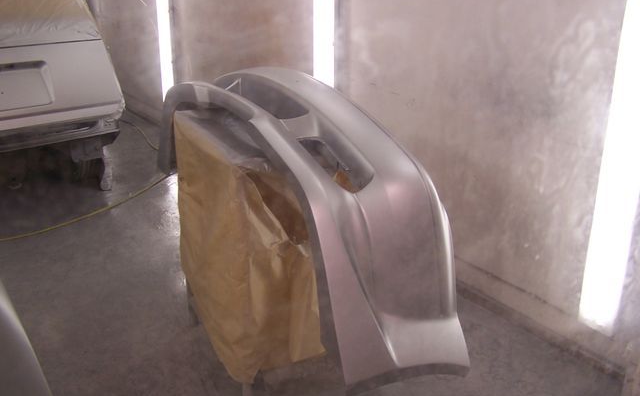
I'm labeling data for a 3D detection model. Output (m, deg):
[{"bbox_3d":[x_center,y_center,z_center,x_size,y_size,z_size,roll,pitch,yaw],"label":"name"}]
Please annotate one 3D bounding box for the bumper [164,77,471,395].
[{"bbox_3d":[-0.117,-0.110,2.385,0.440,0.625,1.751,-6,22,-26],"label":"bumper"}]

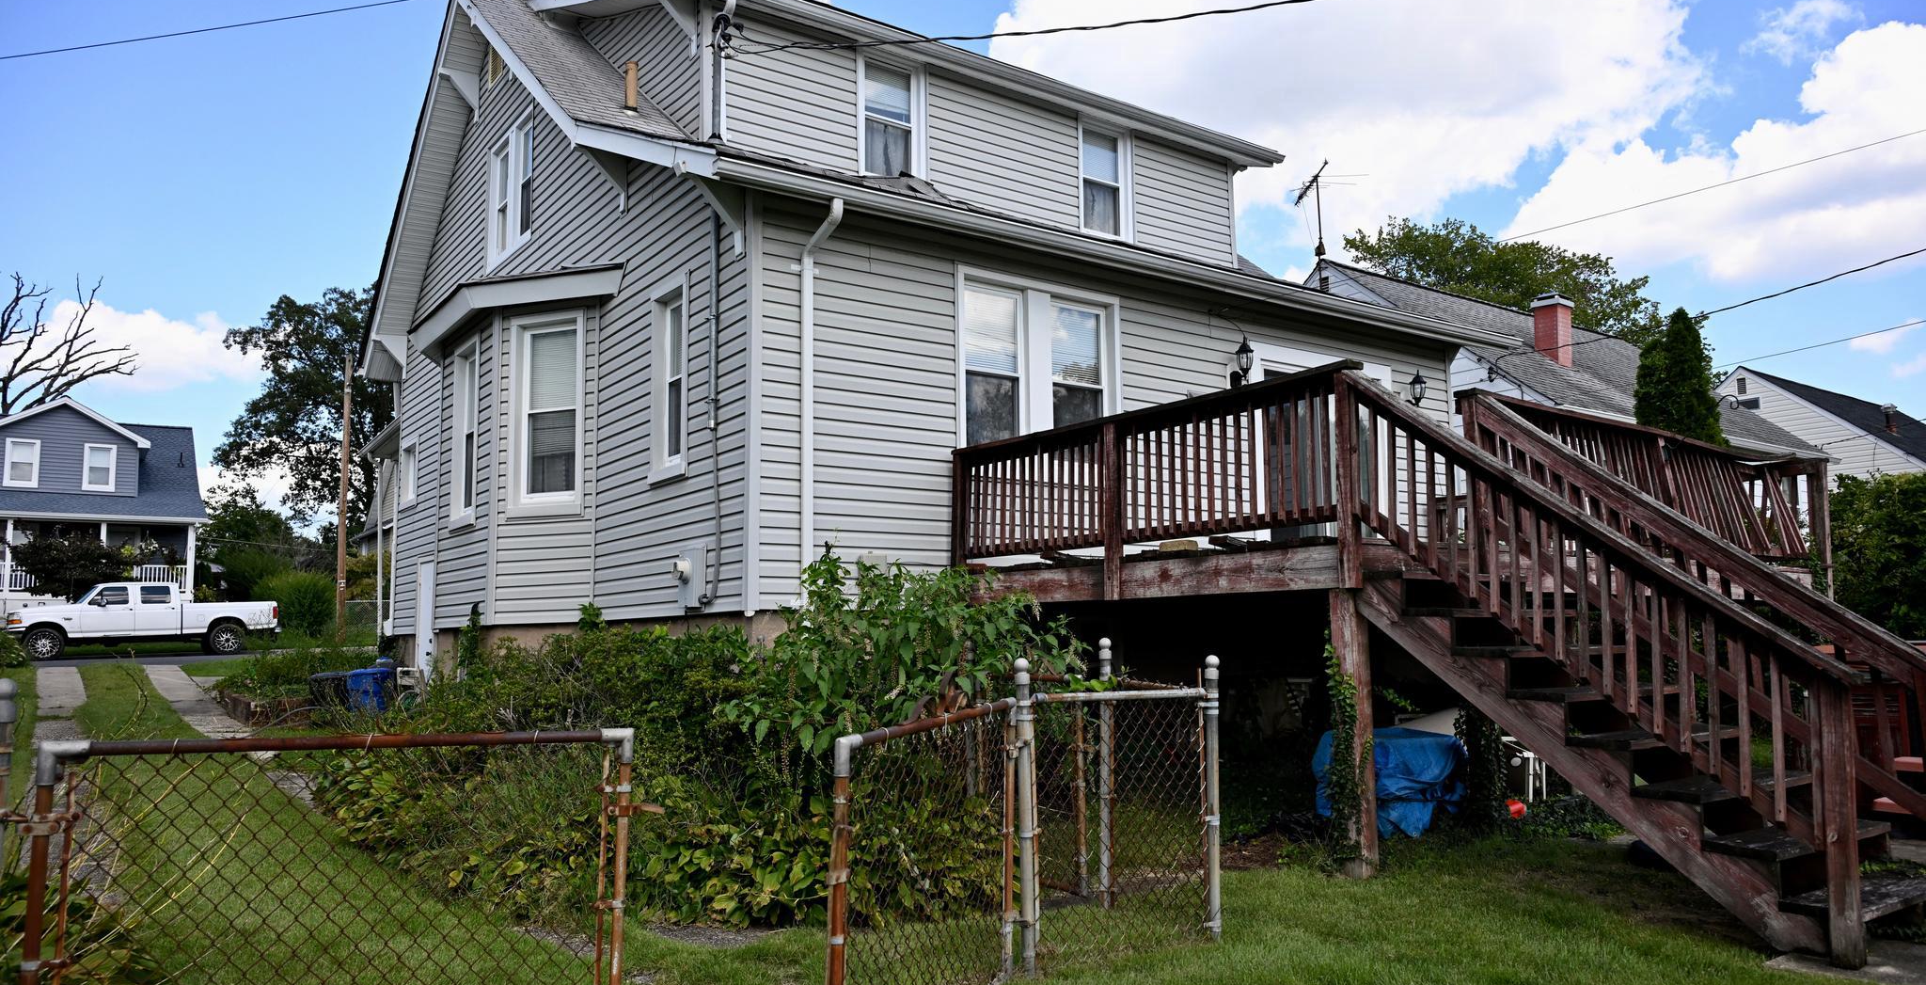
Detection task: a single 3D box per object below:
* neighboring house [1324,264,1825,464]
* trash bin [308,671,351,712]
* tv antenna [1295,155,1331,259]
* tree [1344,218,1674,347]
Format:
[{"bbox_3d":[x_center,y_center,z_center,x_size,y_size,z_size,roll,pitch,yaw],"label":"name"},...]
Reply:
[{"bbox_3d":[9.710,0.050,23.524,9.250,7.350,8.000,4,-9,-35],"label":"neighboring house"},{"bbox_3d":[-7.473,2.477,15.200,0.570,0.680,0.570,4,-9,-35],"label":"trash bin"},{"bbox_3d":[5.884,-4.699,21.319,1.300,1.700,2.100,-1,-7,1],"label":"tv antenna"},{"bbox_3d":[16.807,-1.354,38.500,11.000,13.900,11.000,4,-9,-35],"label":"tree"}]

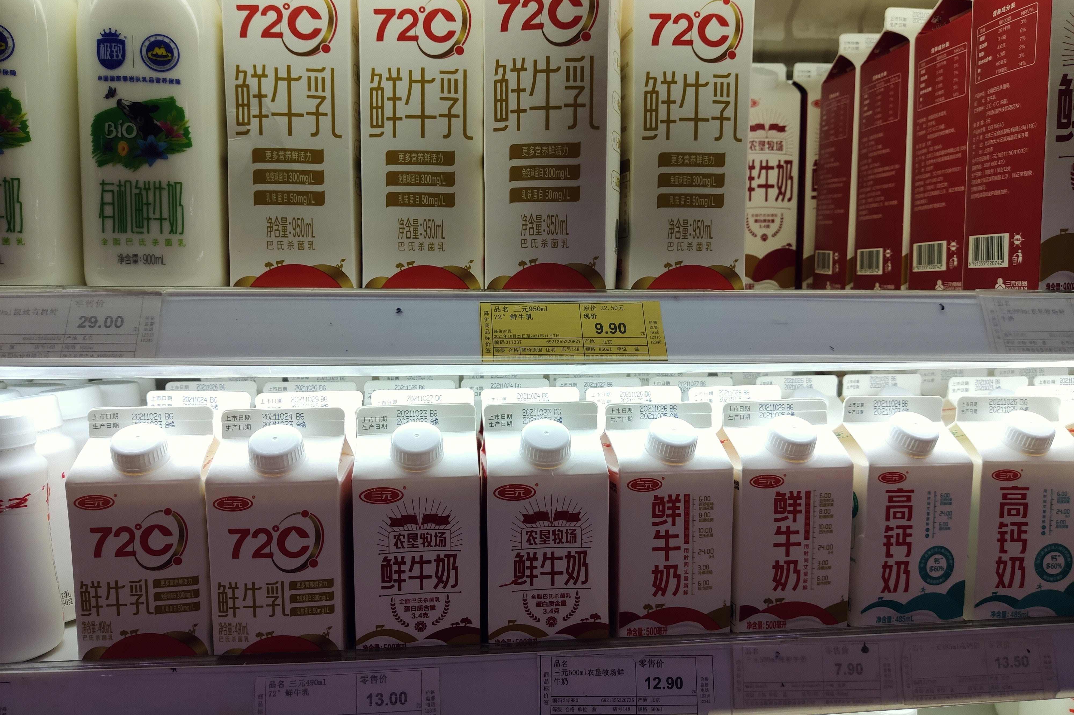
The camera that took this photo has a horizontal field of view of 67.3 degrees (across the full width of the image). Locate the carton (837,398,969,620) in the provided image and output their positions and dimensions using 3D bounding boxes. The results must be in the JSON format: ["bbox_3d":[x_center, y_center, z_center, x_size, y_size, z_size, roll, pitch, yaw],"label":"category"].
[{"bbox_3d":[0.232,0.095,0.532,0.071,0.138,0.071,-1,6,-7],"label":"carton"}]

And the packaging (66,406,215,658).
[{"bbox_3d":[-0.226,0.098,0.481,0.071,0.138,0.071,-1,6,-9],"label":"packaging"}]

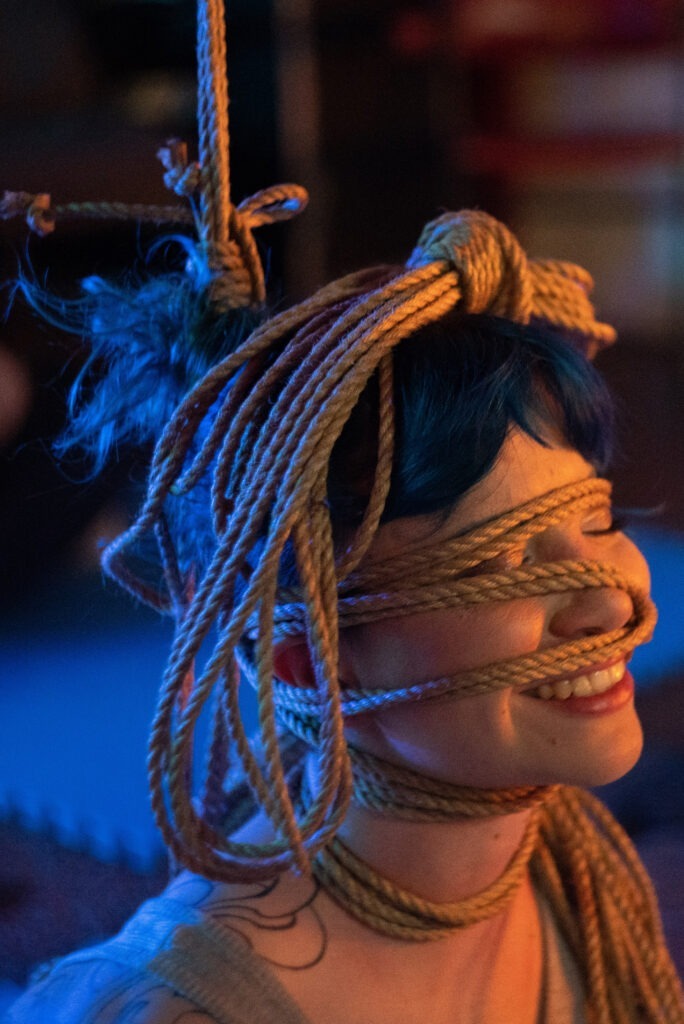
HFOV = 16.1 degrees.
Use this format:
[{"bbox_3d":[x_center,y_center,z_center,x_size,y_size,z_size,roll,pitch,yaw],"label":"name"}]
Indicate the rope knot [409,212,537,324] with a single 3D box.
[{"bbox_3d":[0.056,-0.108,1.060,0.054,0.047,0.048,0,8,0],"label":"rope knot"}]

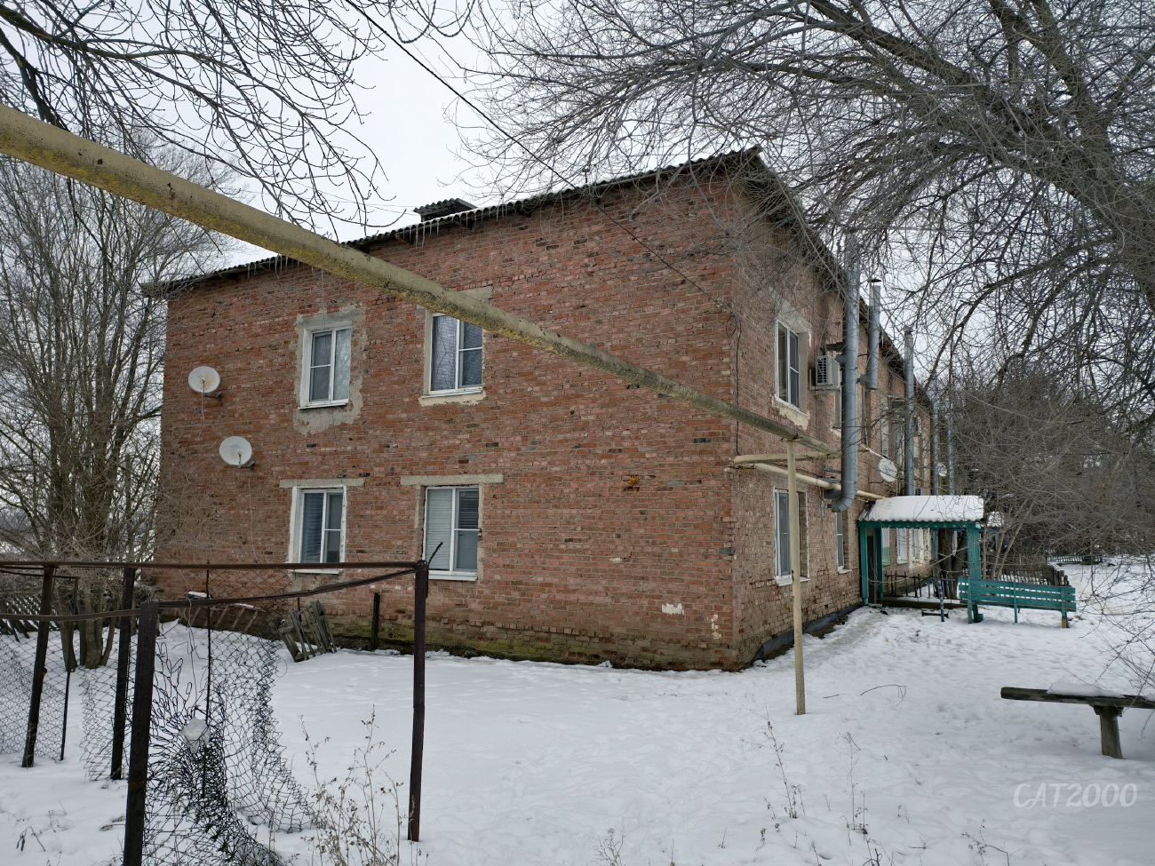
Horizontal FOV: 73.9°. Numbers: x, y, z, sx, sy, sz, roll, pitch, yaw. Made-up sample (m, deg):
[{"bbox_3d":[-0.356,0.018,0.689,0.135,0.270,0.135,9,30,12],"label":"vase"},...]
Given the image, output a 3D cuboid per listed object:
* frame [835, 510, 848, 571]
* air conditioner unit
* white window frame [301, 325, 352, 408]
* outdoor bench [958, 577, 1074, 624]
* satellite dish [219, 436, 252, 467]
[{"bbox_3d":[5.437,2.158,16.165,0.140,1.400,1.240,-3,-8,30],"label":"frame"},{"bbox_3d":[4.702,-1.089,14.426,0.300,0.540,0.740,-3,-8,30],"label":"air conditioner unit"},{"bbox_3d":[-4.650,-1.239,14.436,1.250,1.470,0.150,-3,-8,30],"label":"white window frame"},{"bbox_3d":[8.396,3.221,14.704,1.951,0.830,0.500,-3,-8,30],"label":"outdoor bench"},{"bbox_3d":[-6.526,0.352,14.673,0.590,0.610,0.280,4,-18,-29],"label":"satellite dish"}]

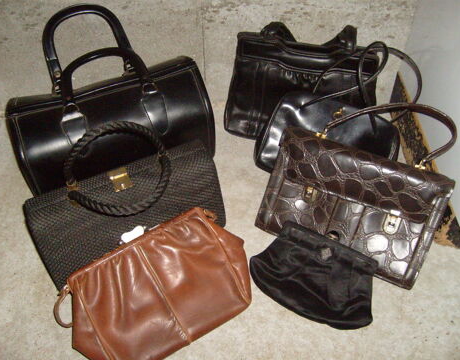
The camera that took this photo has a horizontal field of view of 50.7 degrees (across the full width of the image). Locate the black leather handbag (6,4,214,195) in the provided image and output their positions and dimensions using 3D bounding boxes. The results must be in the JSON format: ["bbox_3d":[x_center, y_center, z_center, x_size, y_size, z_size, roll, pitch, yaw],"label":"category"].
[{"bbox_3d":[-0.237,-0.163,0.984,0.366,0.312,0.195,-18,49,-15],"label":"black leather handbag"}]

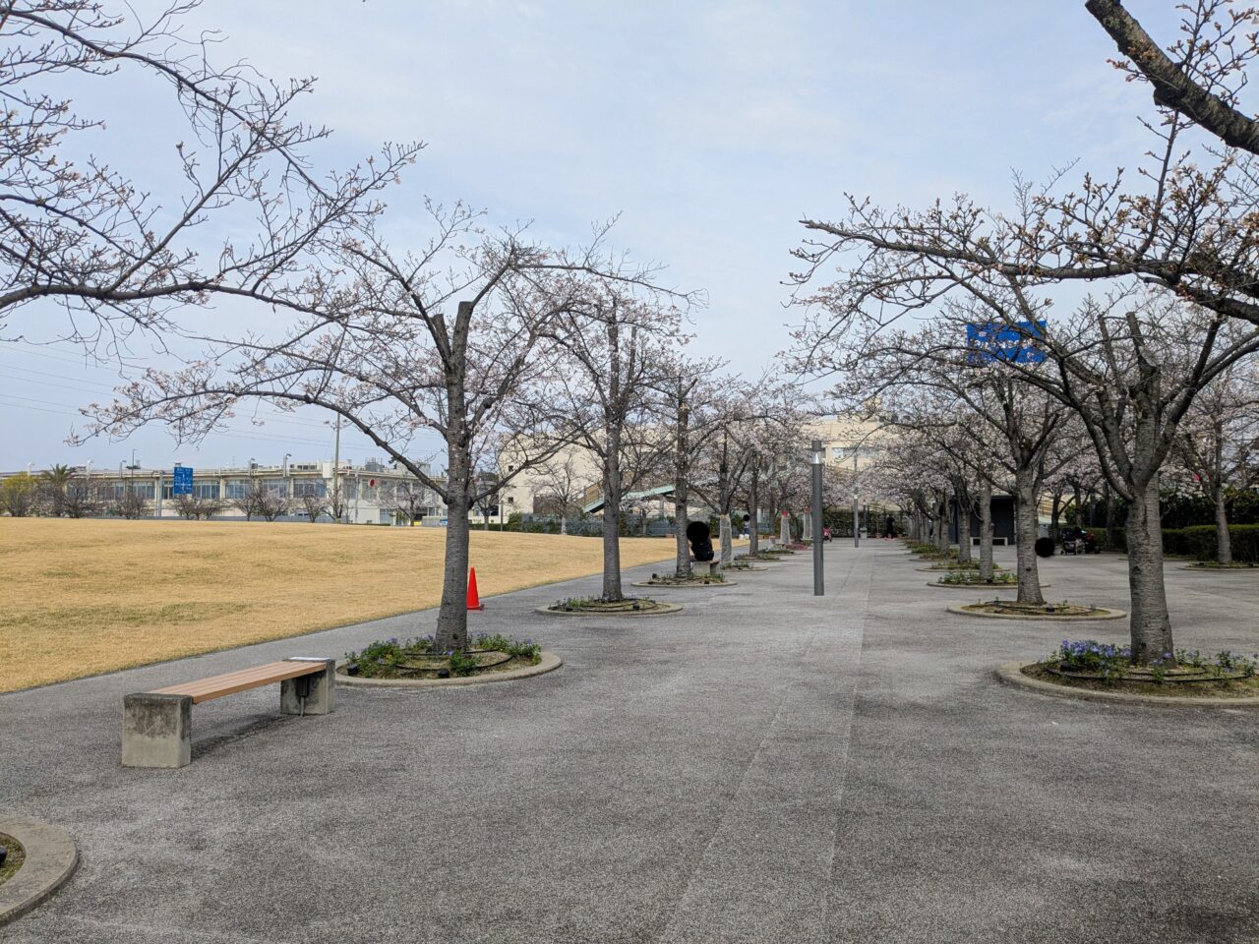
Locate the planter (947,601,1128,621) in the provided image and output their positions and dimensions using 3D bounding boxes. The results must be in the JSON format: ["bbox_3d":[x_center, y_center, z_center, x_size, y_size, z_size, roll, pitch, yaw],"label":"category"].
[{"bbox_3d":[6.204,2.090,15.051,2.564,0.140,2.564,-2,-3,14],"label":"planter"}]

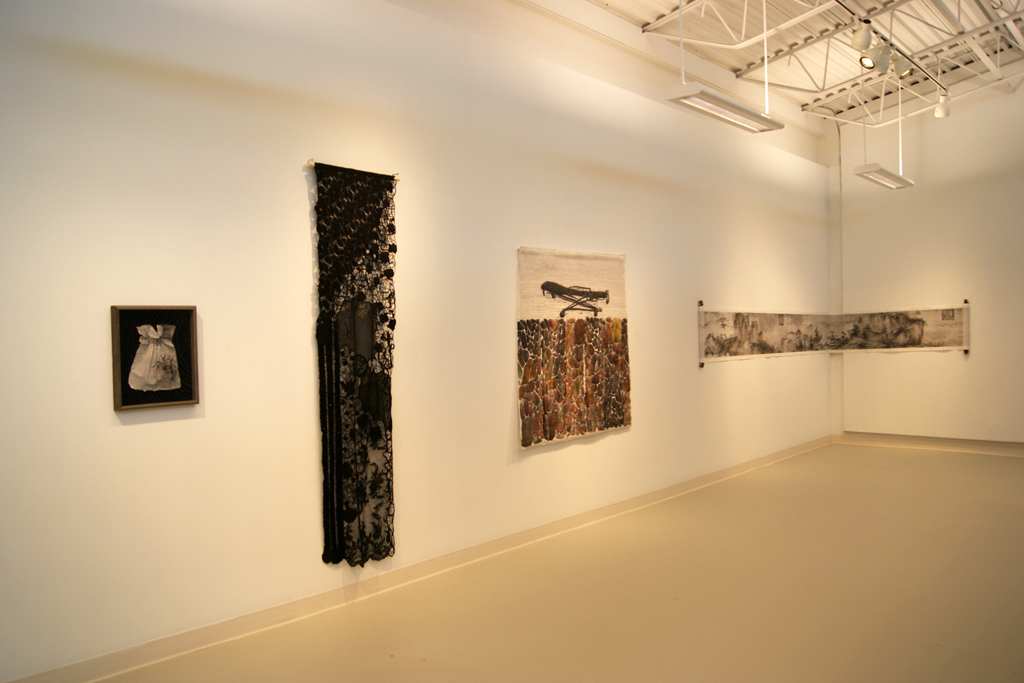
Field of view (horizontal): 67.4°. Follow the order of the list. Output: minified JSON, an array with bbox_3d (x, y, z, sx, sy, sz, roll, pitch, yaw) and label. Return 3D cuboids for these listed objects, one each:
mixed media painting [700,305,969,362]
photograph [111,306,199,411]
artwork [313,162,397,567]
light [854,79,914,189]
[{"bbox_3d":[3.608,-0.123,8.335,3.450,0.600,1.550,-2,1,-41],"label":"mixed media painting"},{"bbox_3d":[-1.691,0.072,3.660,0.055,0.477,0.376,-1,1,43],"label":"photograph"},{"bbox_3d":[-0.893,0.150,4.522,0.050,2.307,0.568,-1,1,43],"label":"artwork"},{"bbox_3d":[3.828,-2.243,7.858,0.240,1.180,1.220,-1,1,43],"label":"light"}]

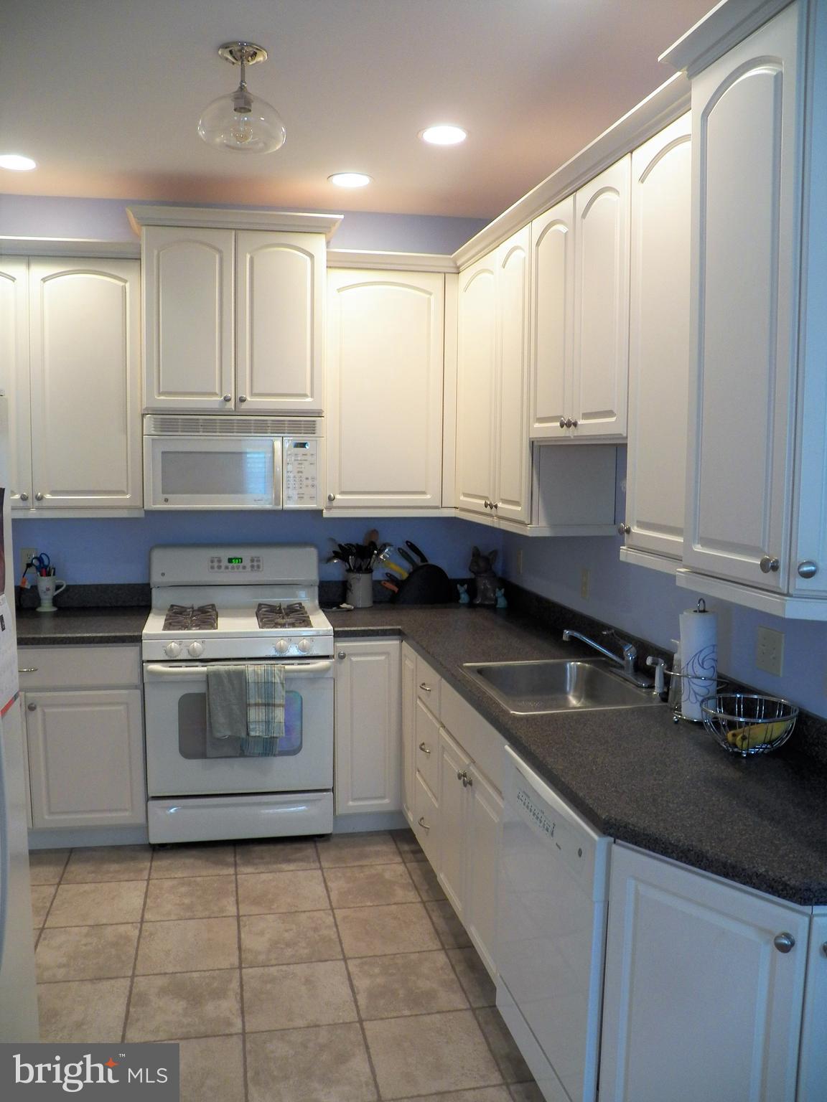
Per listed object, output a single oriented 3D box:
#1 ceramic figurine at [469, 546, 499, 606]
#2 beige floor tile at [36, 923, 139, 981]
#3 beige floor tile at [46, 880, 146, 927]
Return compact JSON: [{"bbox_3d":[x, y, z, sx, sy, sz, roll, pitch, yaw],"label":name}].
[{"bbox_3d":[0.341,0.112,4.189,0.115,0.272,0.130,4,7,26],"label":"ceramic figurine"},{"bbox_3d":[-1.048,1.290,2.853,0.327,0.012,0.327,-1,6,-12],"label":"beige floor tile"},{"bbox_3d":[-1.091,1.226,3.097,0.323,0.010,0.323,-1,6,-12],"label":"beige floor tile"}]

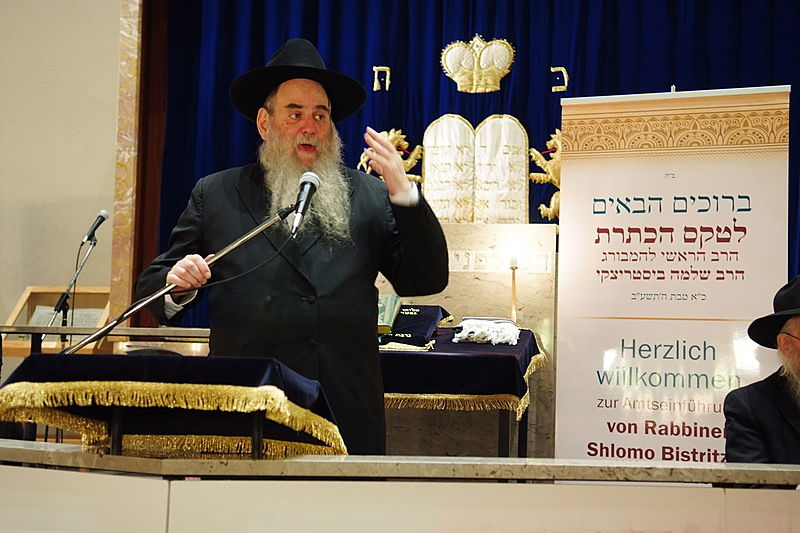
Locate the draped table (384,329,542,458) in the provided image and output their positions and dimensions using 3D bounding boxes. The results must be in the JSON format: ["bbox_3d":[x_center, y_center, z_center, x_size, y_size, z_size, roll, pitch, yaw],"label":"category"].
[{"bbox_3d":[0.097,0.800,4.380,0.880,1.100,0.660,1,-2,13],"label":"draped table"}]

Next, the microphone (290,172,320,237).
[{"bbox_3d":[-0.223,-0.144,2.630,0.052,0.200,0.052,9,-42,8],"label":"microphone"}]

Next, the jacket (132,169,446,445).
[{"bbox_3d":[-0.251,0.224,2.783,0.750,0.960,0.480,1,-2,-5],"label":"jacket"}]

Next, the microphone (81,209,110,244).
[{"bbox_3d":[-1.410,-0.185,5.250,0.052,0.195,0.052,37,-9,-9],"label":"microphone"}]

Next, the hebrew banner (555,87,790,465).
[{"bbox_3d":[1.006,0.372,4.260,0.860,2.060,0.100,0,-2,22],"label":"hebrew banner"}]

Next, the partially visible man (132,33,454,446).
[{"bbox_3d":[-0.251,0.373,2.776,0.750,1.870,0.540,1,-2,-5],"label":"partially visible man"}]

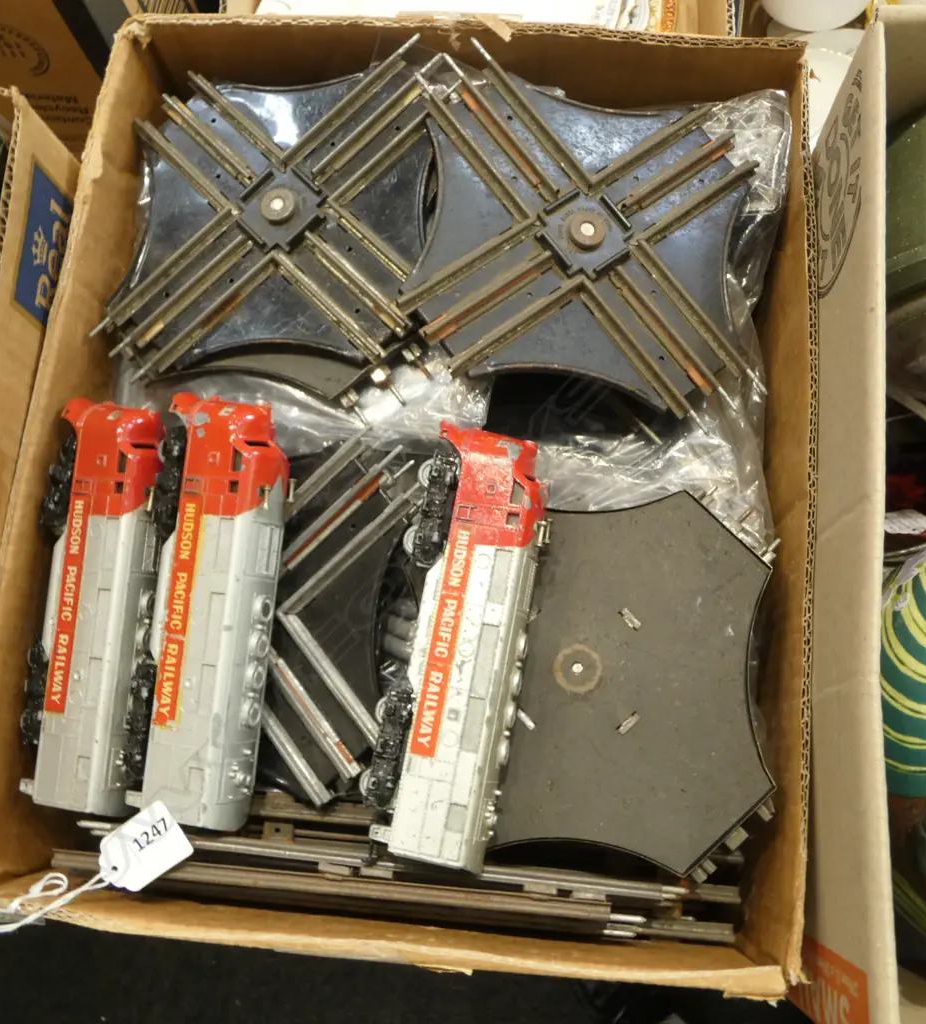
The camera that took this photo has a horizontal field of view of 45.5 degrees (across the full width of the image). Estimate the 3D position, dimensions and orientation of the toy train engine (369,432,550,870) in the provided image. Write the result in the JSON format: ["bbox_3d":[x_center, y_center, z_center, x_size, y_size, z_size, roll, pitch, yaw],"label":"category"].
[{"bbox_3d":[0.001,0.051,0.456,0.055,0.036,0.175,8,80,17],"label":"toy train engine"}]

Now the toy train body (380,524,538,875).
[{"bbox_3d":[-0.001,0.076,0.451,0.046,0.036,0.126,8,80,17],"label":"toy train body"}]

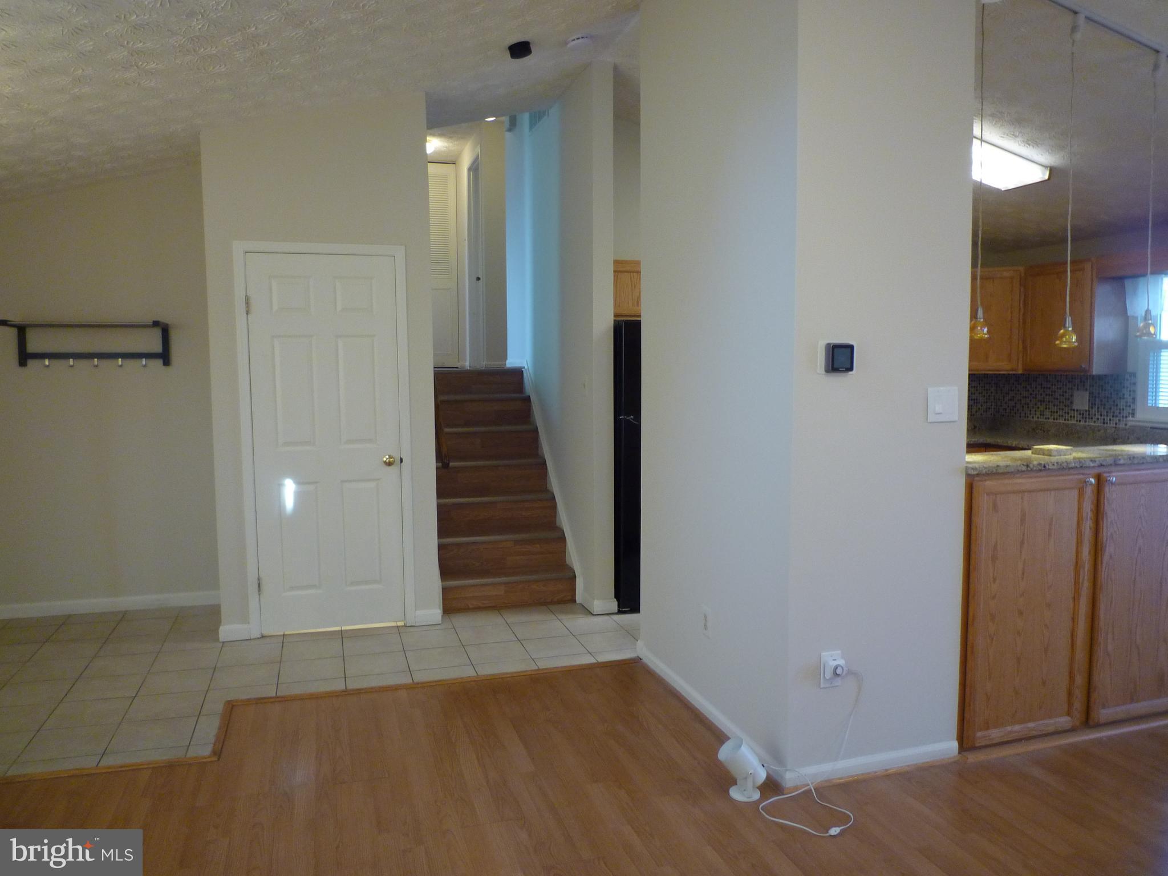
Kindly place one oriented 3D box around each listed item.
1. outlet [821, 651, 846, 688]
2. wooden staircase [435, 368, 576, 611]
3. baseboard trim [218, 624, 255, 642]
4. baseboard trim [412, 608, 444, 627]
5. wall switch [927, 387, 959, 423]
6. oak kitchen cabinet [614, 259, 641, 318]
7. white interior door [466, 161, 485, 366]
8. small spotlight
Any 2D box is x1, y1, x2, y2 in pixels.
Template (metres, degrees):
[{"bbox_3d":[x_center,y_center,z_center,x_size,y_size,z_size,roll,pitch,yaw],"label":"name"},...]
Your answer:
[{"bbox_3d":[0.831,0.770,2.802,0.073,0.116,0.035,-2,5,-17],"label":"outlet"},{"bbox_3d":[-0.634,0.247,5.566,0.810,1.400,1.450,-2,5,-17],"label":"wooden staircase"},{"bbox_3d":[-1.836,1.025,4.452,0.158,0.085,0.015,-2,5,-17],"label":"baseboard trim"},{"bbox_3d":[-0.872,1.007,4.710,0.158,0.085,0.015,-2,5,-17],"label":"baseboard trim"},{"bbox_3d":[1.220,-0.112,2.859,0.117,0.115,0.010,-2,5,-17],"label":"wall switch"},{"bbox_3d":[0.417,-0.947,5.486,0.880,0.385,0.320,-2,5,-17],"label":"oak kitchen cabinet"},{"bbox_3d":[-1.096,-1.723,8.559,0.045,2.030,0.740,-2,5,-17],"label":"white interior door"},{"bbox_3d":[0.514,1.082,2.778,0.165,0.190,0.105,-1,5,-7],"label":"small spotlight"}]

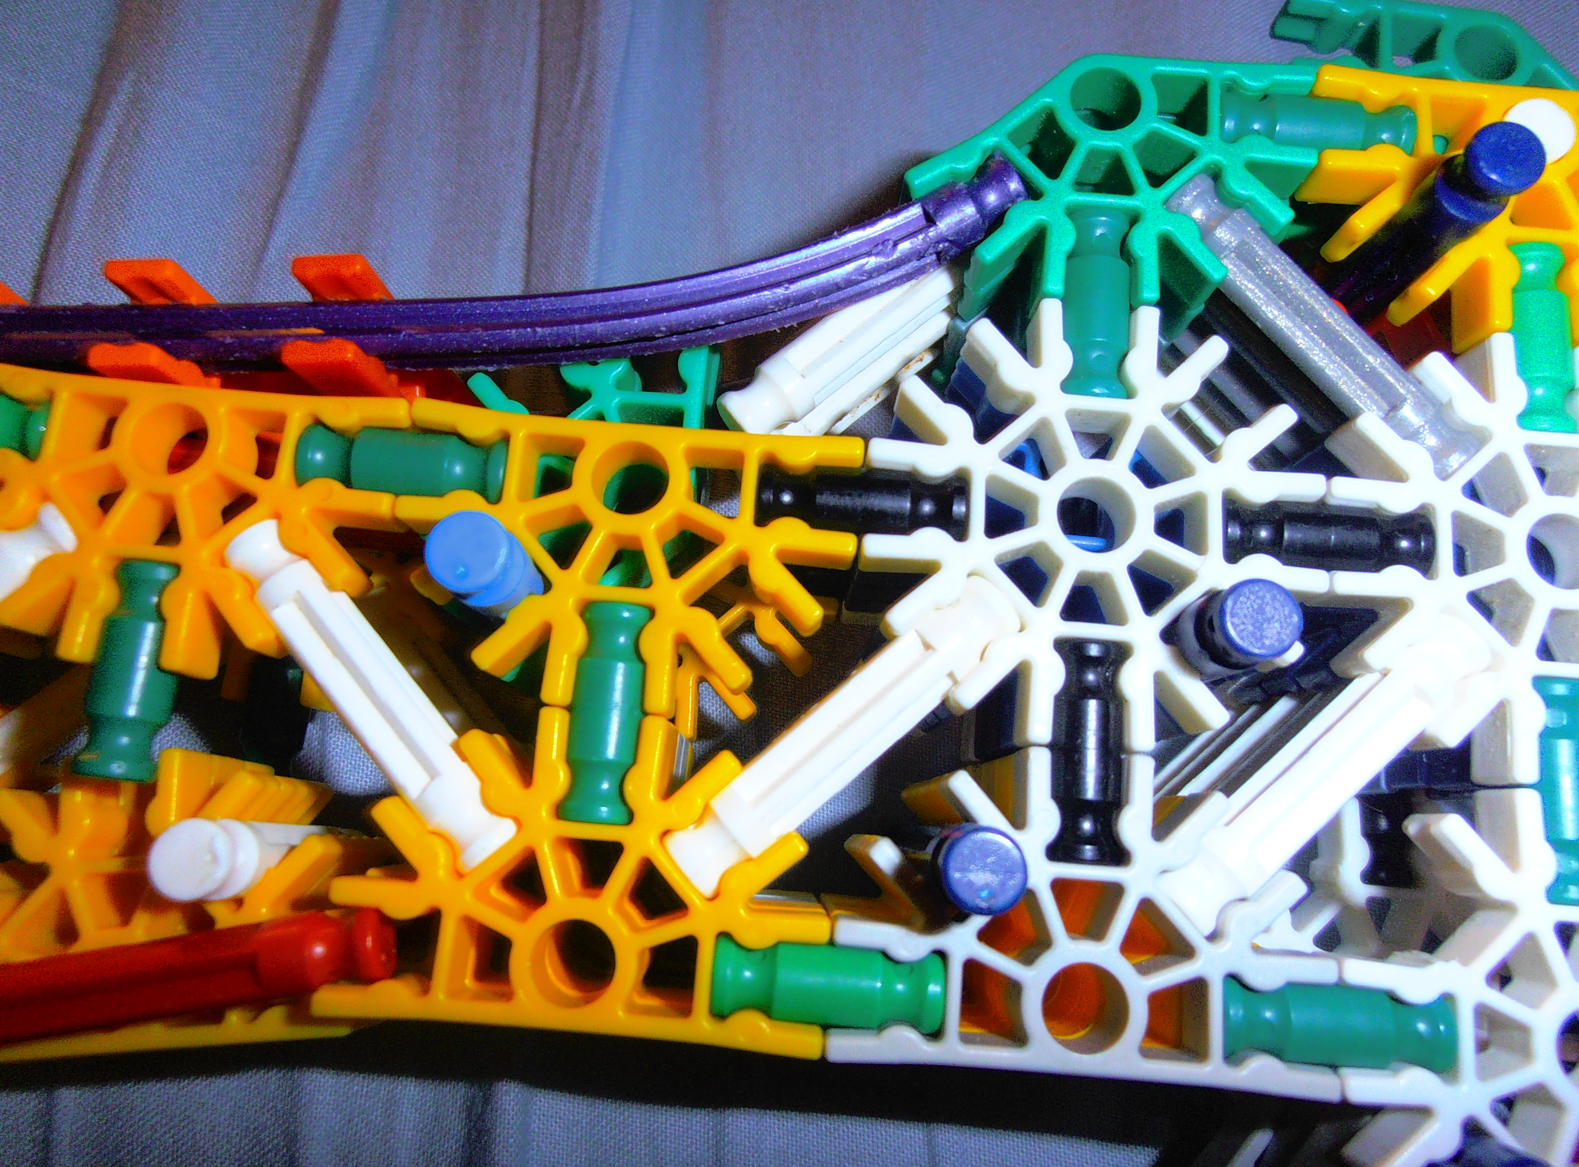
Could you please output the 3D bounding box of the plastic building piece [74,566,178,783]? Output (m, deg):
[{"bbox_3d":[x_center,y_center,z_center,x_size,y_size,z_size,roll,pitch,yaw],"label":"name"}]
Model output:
[{"bbox_3d":[-0.052,0.007,0.087,0.006,0.006,0.017,5,78,1],"label":"plastic building piece"}]

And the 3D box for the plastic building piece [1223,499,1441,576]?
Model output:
[{"bbox_3d":[0.043,-0.003,0.090,0.017,0.006,0.006,5,78,1],"label":"plastic building piece"}]

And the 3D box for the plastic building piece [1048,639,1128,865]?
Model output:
[{"bbox_3d":[0.023,0.013,0.086,0.006,0.006,0.017,5,78,1],"label":"plastic building piece"}]

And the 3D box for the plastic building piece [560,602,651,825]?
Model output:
[{"bbox_3d":[-0.014,0.010,0.087,0.006,0.006,0.017,5,78,1],"label":"plastic building piece"}]

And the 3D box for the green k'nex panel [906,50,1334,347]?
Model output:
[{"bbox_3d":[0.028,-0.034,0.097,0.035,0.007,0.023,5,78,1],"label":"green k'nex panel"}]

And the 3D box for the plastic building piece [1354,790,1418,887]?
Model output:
[{"bbox_3d":[0.060,0.021,0.110,0.006,0.006,0.017,5,78,1],"label":"plastic building piece"}]

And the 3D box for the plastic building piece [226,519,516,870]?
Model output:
[{"bbox_3d":[-0.033,0.009,0.087,0.006,0.006,0.033,-40,81,-8],"label":"plastic building piece"}]

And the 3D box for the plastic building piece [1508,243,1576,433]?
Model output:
[{"bbox_3d":[0.063,-0.020,0.094,0.006,0.006,0.017,5,78,1],"label":"plastic building piece"}]

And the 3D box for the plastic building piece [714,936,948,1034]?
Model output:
[{"bbox_3d":[0.003,0.030,0.083,0.017,0.006,0.006,5,78,1],"label":"plastic building piece"}]

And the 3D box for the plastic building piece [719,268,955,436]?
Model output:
[{"bbox_3d":[0.008,-0.024,0.100,0.032,0.006,0.006,-40,81,-8],"label":"plastic building piece"}]

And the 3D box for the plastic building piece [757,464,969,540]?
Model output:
[{"bbox_3d":[0.006,-0.006,0.091,0.017,0.006,0.006,5,78,1],"label":"plastic building piece"}]

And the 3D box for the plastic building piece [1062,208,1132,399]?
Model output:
[{"bbox_3d":[0.026,-0.023,0.094,0.006,0.006,0.017,5,78,1],"label":"plastic building piece"}]

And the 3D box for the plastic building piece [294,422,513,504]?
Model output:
[{"bbox_3d":[-0.031,-0.009,0.091,0.017,0.006,0.006,5,78,1],"label":"plastic building piece"}]

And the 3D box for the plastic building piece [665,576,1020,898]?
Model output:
[{"bbox_3d":[0.004,0.012,0.087,0.032,0.006,0.006,-40,81,-8],"label":"plastic building piece"}]

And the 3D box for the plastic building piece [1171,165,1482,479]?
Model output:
[{"bbox_3d":[0.045,-0.022,0.094,0.006,0.006,0.032,-40,81,-8],"label":"plastic building piece"}]

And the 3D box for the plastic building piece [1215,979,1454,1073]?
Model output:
[{"bbox_3d":[0.040,0.033,0.083,0.017,0.006,0.006,5,78,1],"label":"plastic building piece"}]

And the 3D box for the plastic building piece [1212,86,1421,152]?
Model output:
[{"bbox_3d":[0.046,-0.040,0.098,0.017,0.006,0.006,5,78,1],"label":"plastic building piece"}]

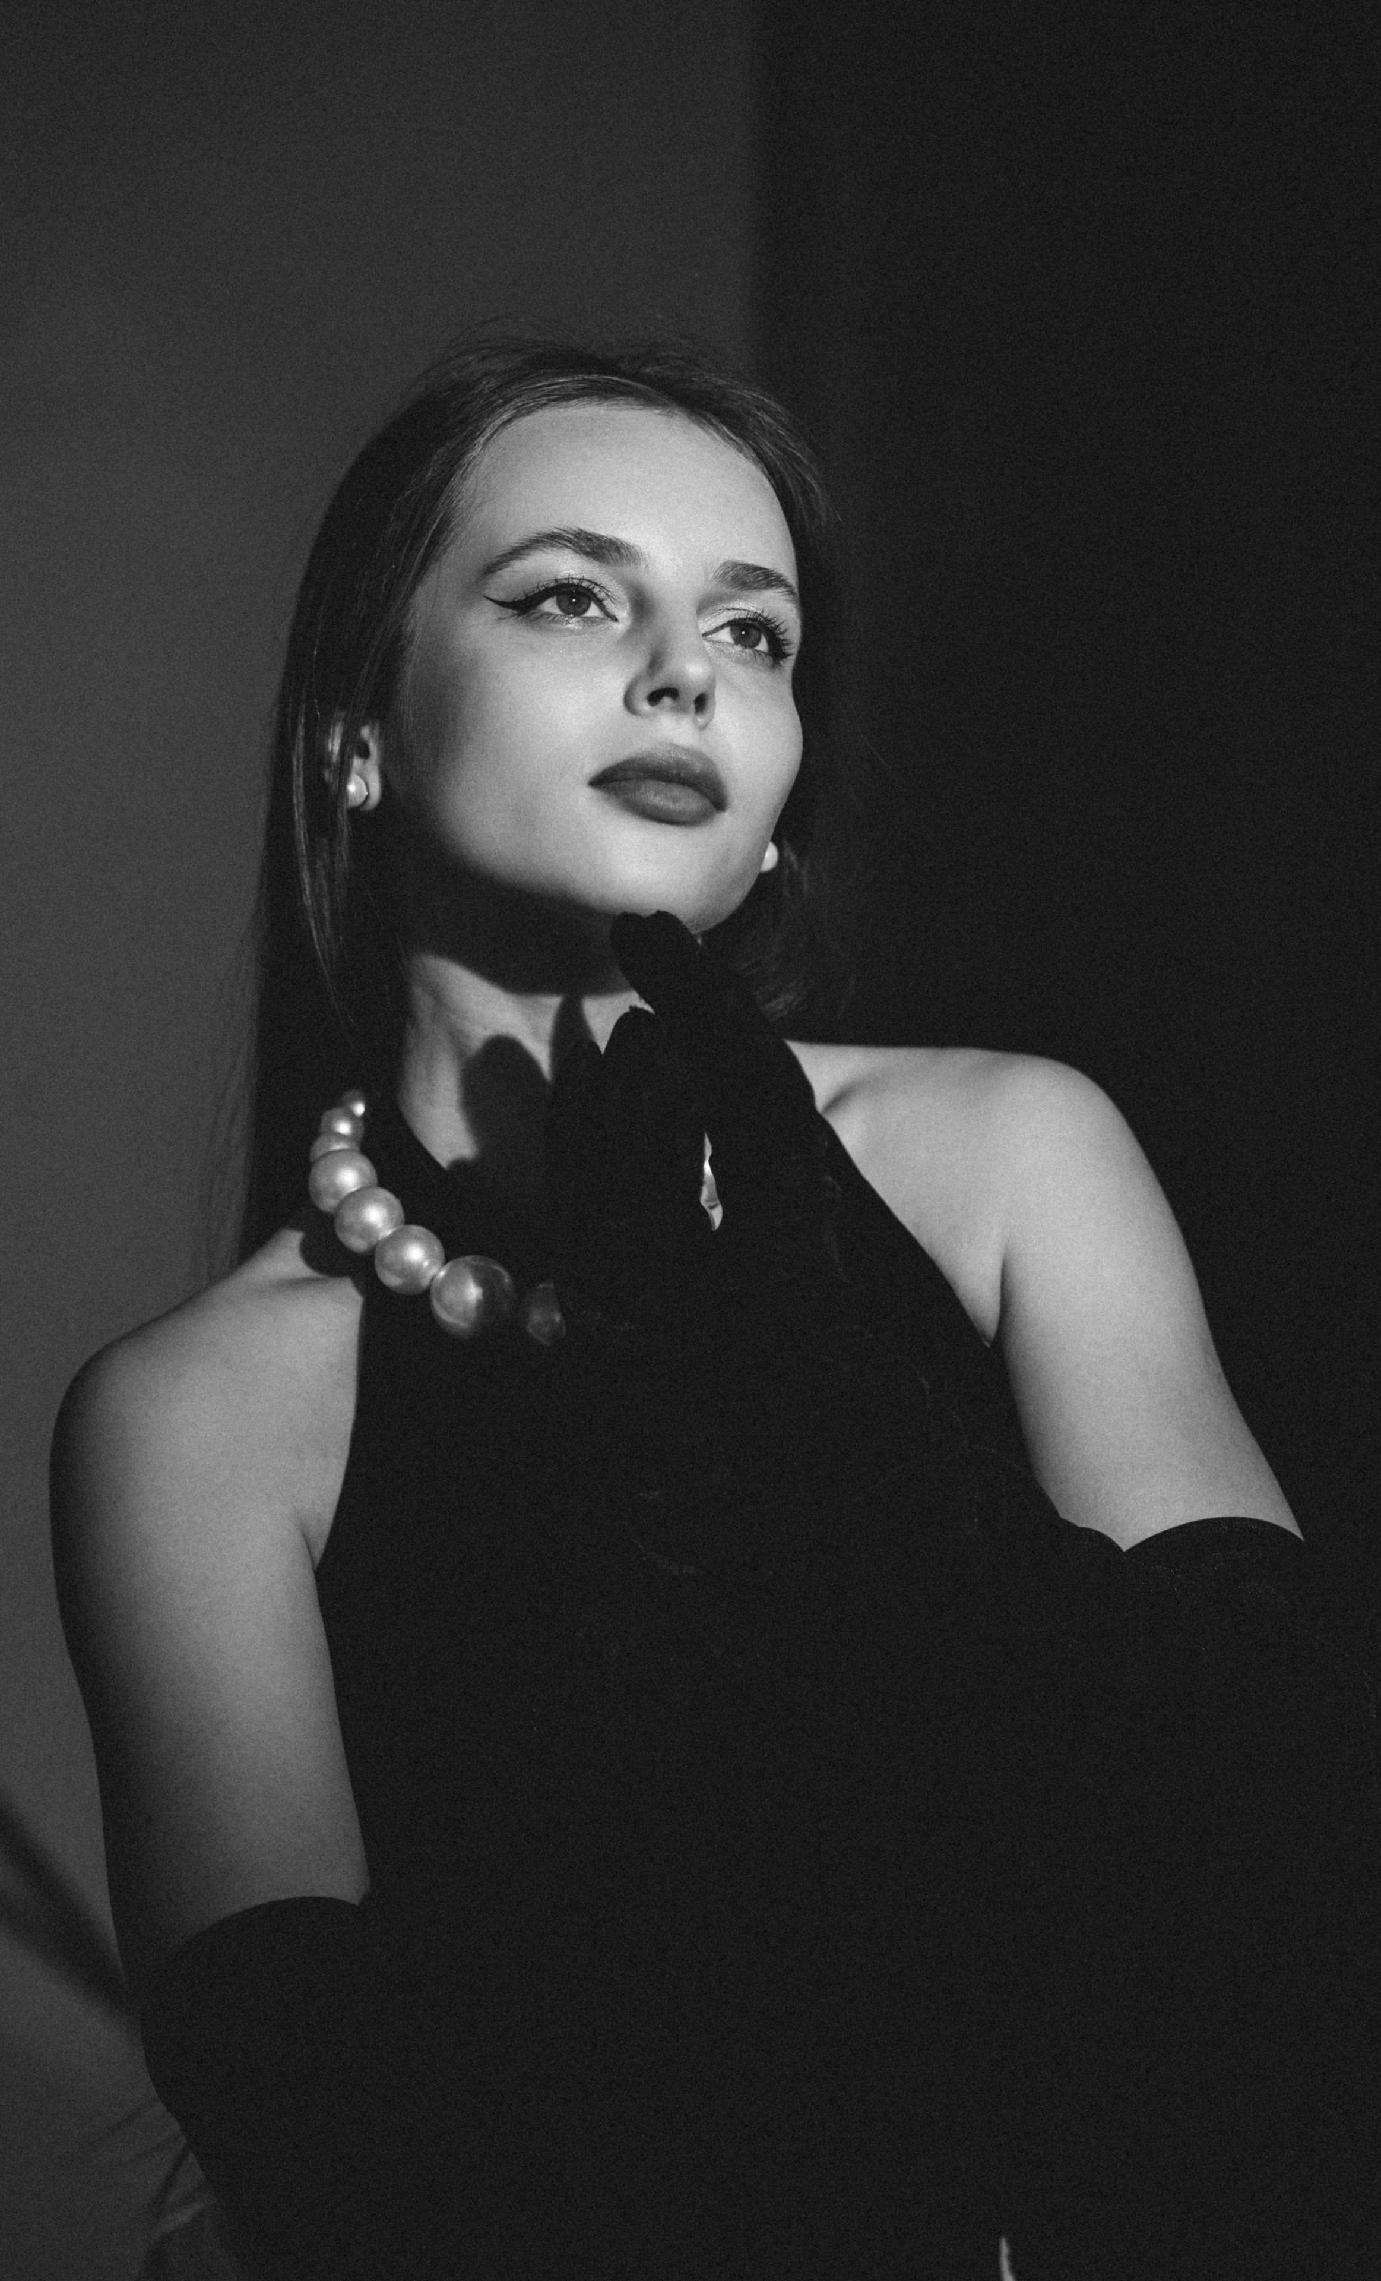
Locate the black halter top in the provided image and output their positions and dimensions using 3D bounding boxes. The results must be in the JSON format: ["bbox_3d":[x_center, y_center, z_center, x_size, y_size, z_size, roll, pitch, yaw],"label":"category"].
[{"bbox_3d":[-0.007,0.192,1.510,0.280,0.430,0.205,-4,-5,-20],"label":"black halter top"}]

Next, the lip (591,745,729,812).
[{"bbox_3d":[-0.007,-0.116,1.447,0.050,0.023,0.020,9,-19,-19],"label":"lip"}]

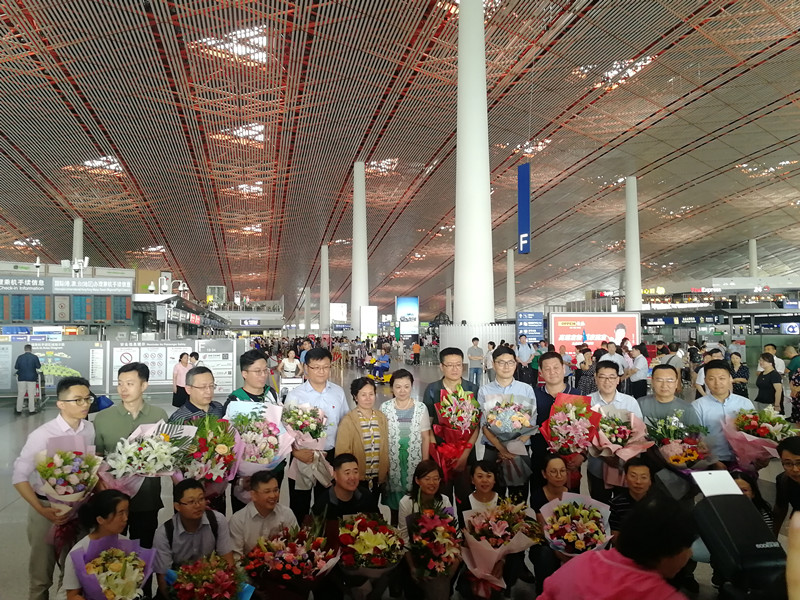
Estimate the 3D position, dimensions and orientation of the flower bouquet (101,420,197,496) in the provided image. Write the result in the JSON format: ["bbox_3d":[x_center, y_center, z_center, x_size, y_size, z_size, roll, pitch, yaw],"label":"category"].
[{"bbox_3d":[-1.483,0.935,3.680,0.520,0.410,0.340,1,-3,-20],"label":"flower bouquet"}]

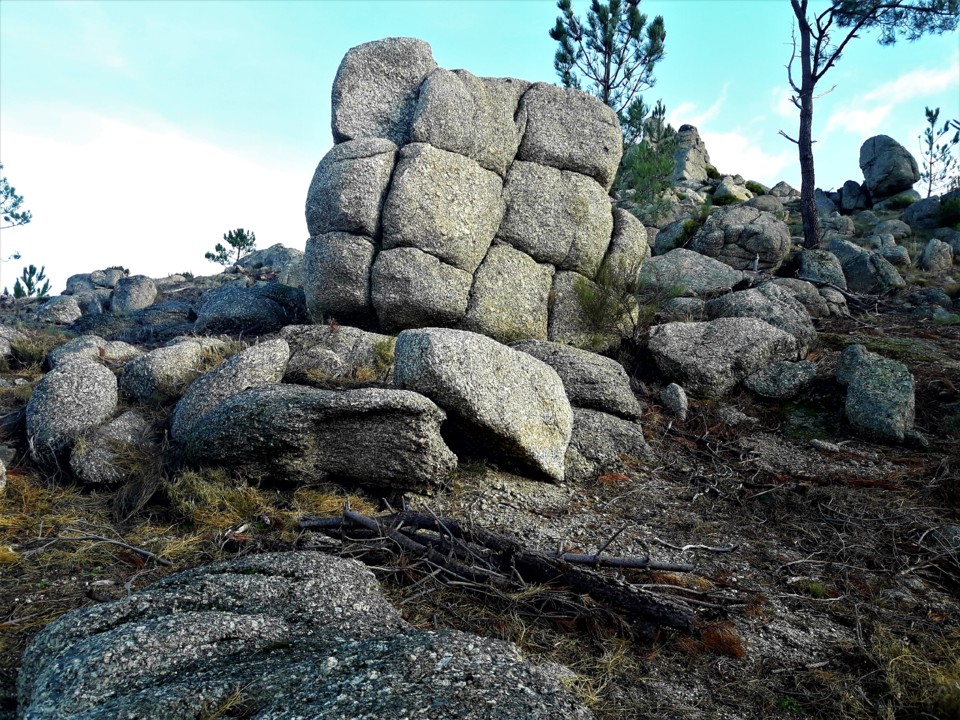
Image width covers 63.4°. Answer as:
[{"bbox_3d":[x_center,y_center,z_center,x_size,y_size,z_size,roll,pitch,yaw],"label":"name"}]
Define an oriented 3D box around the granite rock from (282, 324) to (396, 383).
[{"bbox_3d":[-1.484,-0.038,8.200,1.185,0.654,0.888,1,-4,-10],"label":"granite rock"}]

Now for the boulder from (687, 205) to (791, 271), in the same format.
[{"bbox_3d":[4.770,-2.247,14.300,1.779,1.197,1.423,-1,-3,19],"label":"boulder"}]

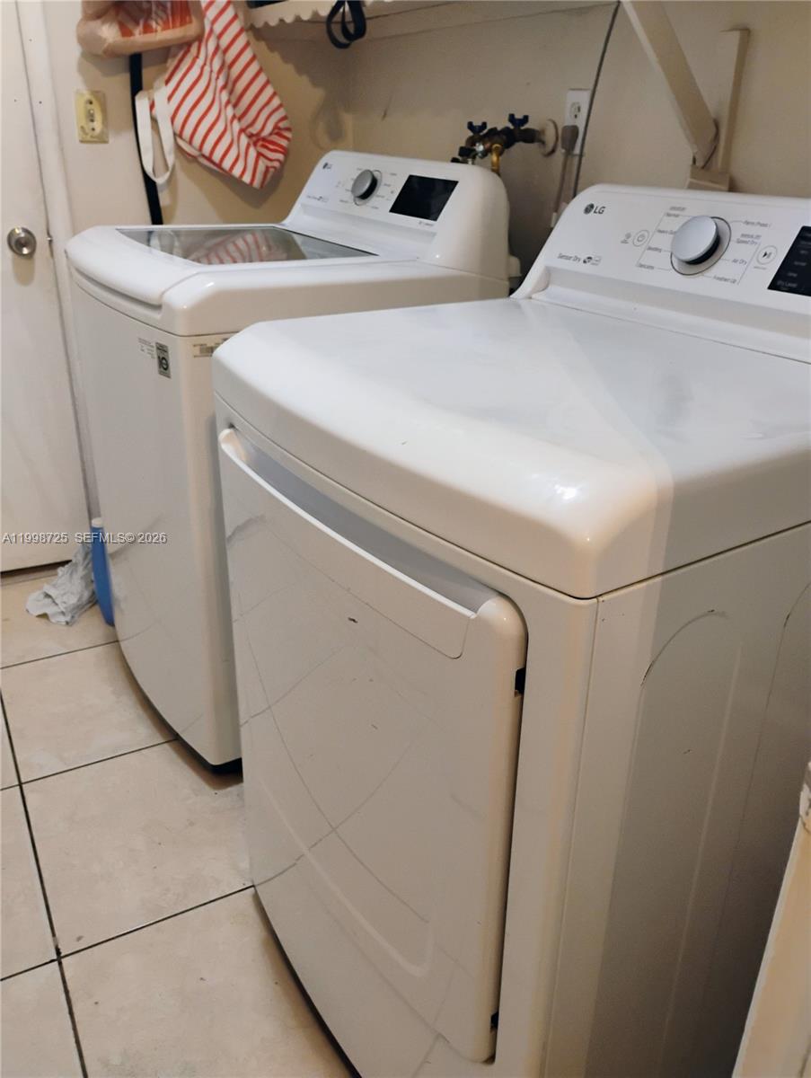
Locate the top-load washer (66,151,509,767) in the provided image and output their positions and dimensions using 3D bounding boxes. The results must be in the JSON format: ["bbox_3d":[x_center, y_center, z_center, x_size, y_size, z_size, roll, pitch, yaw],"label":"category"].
[{"bbox_3d":[-0.279,-0.214,1.911,0.700,1.130,0.690,-14,29,-29],"label":"top-load washer"}]

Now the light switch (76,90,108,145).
[{"bbox_3d":[-0.784,-1.053,2.180,0.071,0.115,0.010,-14,29,-29],"label":"light switch"}]

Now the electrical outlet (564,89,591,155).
[{"bbox_3d":[0.331,-0.811,1.700,0.010,0.115,0.071,-14,29,-29],"label":"electrical outlet"}]

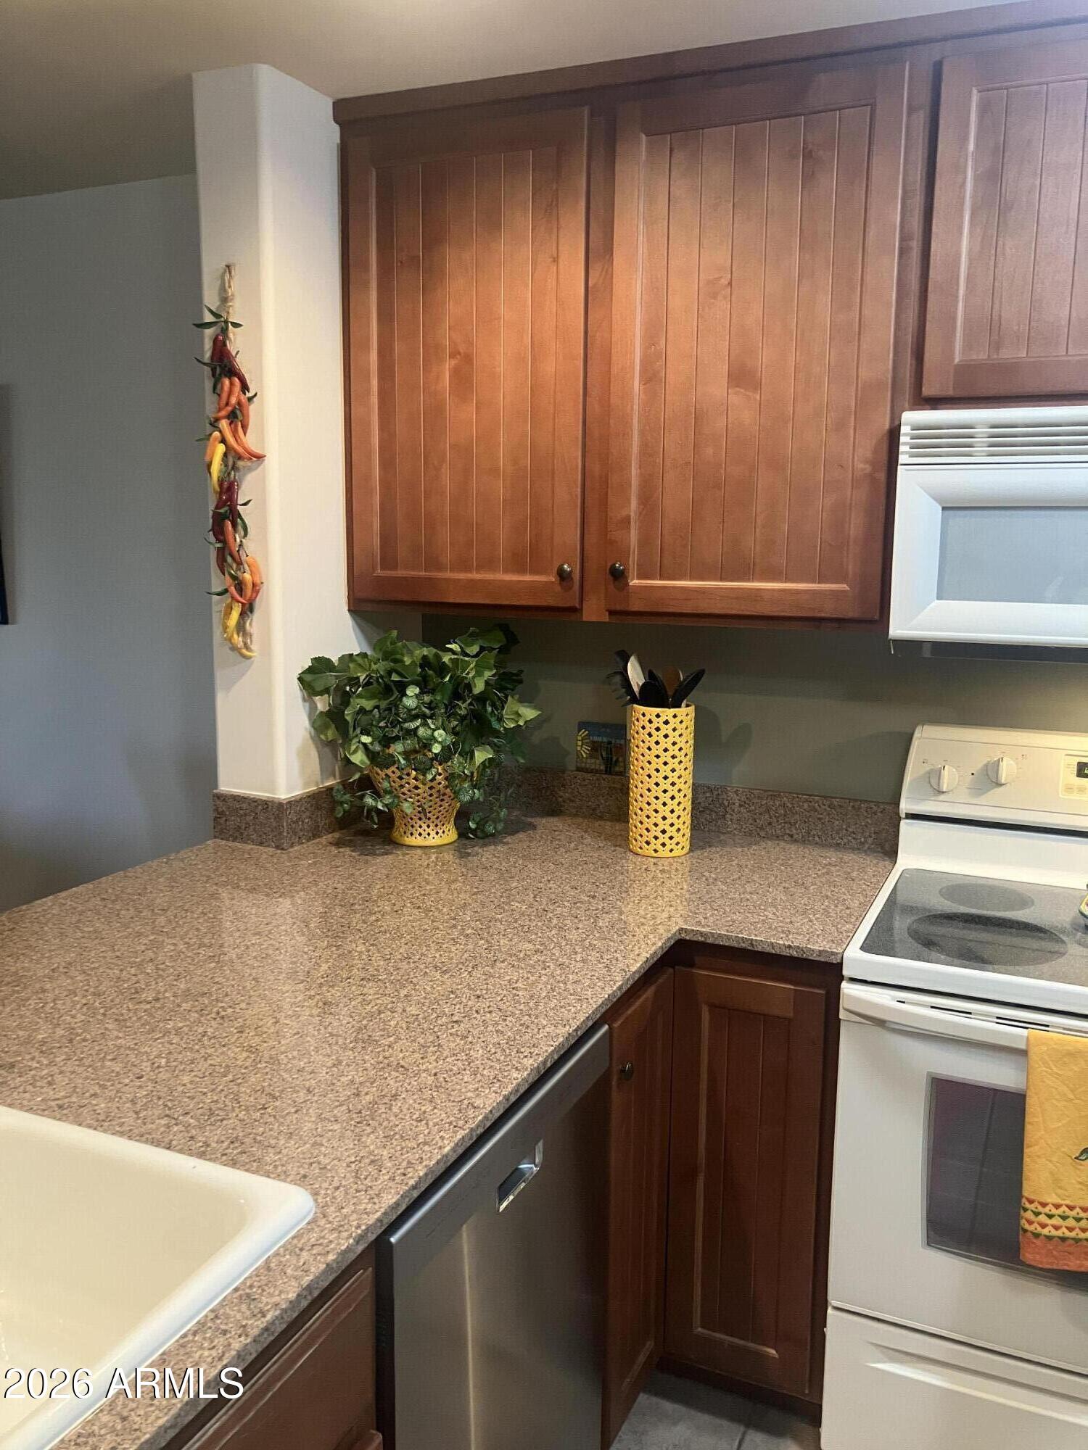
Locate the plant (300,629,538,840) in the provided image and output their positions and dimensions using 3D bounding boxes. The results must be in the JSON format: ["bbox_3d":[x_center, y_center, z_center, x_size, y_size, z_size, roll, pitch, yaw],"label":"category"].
[{"bbox_3d":[-0.241,0.024,2.375,0.470,0.430,0.420,4,9,24],"label":"plant"}]

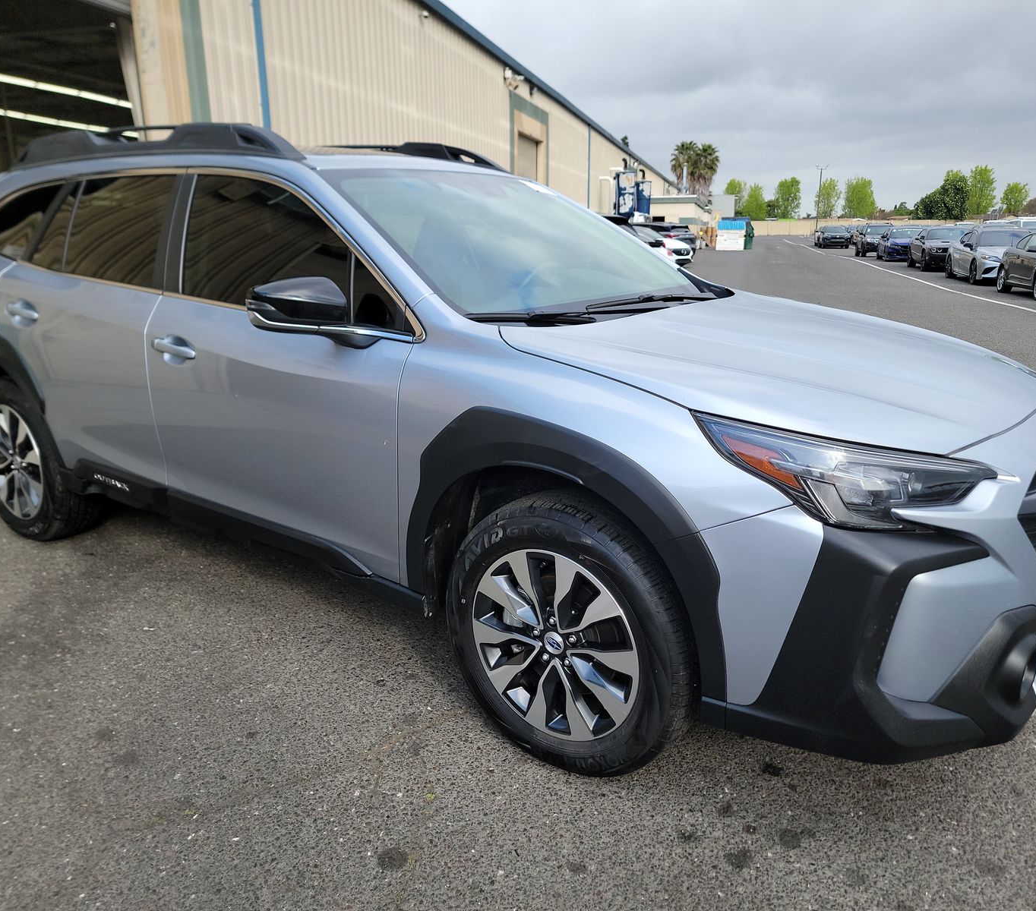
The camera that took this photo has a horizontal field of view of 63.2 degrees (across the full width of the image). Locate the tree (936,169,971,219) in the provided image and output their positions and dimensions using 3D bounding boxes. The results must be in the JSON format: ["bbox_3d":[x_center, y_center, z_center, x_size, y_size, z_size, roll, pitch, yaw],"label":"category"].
[{"bbox_3d":[61.994,-36.010,120.000,5.110,9.860,5.110,4,16,13],"label":"tree"}]

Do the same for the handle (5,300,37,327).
[{"bbox_3d":[-1.887,-0.551,3.241,0.218,0.085,0.056,16,22,32],"label":"handle"}]

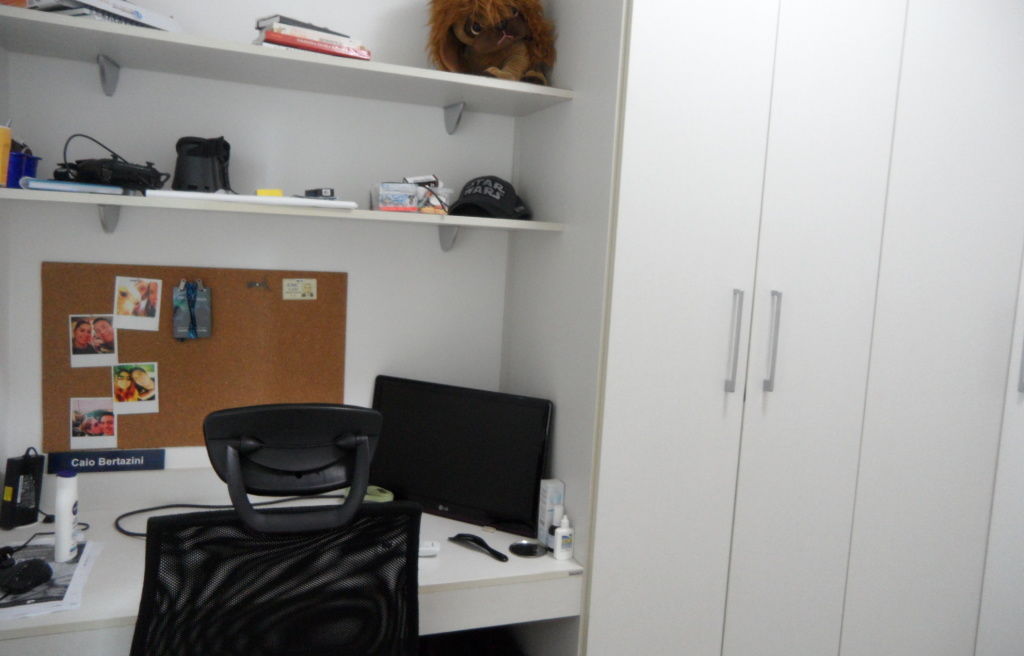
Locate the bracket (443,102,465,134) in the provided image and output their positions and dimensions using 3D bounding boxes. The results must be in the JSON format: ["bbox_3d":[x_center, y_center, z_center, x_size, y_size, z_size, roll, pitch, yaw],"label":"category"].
[{"bbox_3d":[-0.153,-0.541,1.842,0.034,0.066,0.078,1,6,-20],"label":"bracket"}]

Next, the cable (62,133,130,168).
[{"bbox_3d":[-0.845,-0.361,1.449,0.120,0.065,0.050,1,6,-20],"label":"cable"}]

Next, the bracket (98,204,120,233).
[{"bbox_3d":[-0.908,-0.249,1.602,0.034,0.066,0.078,1,6,-20],"label":"bracket"}]

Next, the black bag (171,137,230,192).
[{"bbox_3d":[-0.654,-0.342,1.510,0.115,0.125,0.095,1,6,-20],"label":"black bag"}]

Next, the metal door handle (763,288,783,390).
[{"bbox_3d":[0.566,0.029,1.542,0.011,0.218,0.025,1,6,-20],"label":"metal door handle"}]

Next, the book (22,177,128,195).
[{"bbox_3d":[-0.852,-0.274,1.424,0.162,0.015,0.230,1,6,-20],"label":"book"}]

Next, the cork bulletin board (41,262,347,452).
[{"bbox_3d":[-0.751,0.075,1.730,0.672,0.442,0.012,1,6,-20],"label":"cork bulletin board"}]

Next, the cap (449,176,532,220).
[{"bbox_3d":[-0.053,-0.309,1.705,0.175,0.110,0.245,5,6,20],"label":"cap"}]

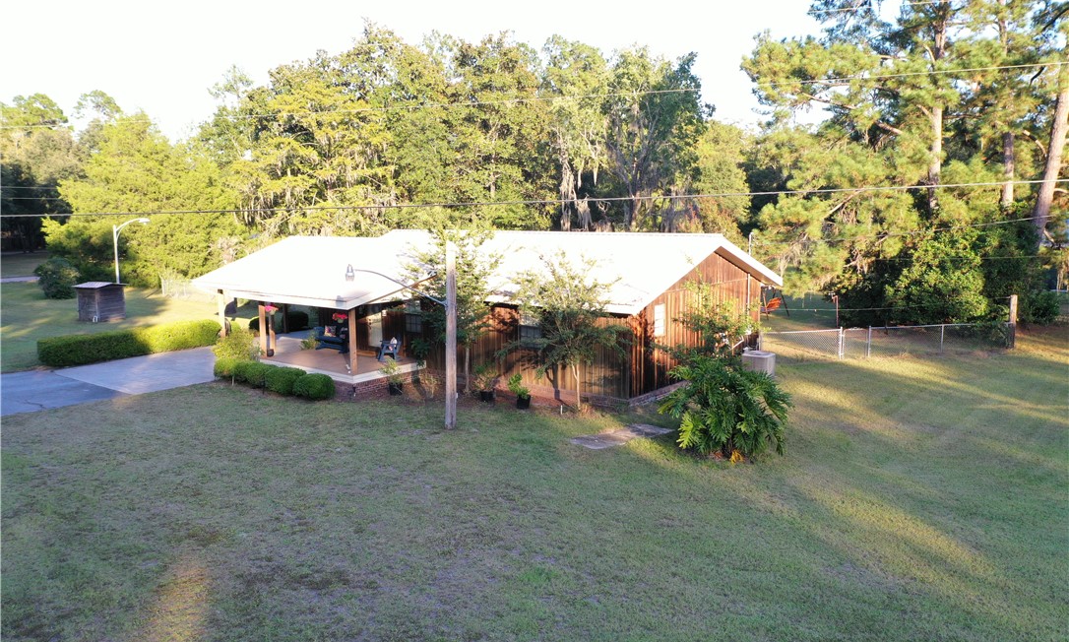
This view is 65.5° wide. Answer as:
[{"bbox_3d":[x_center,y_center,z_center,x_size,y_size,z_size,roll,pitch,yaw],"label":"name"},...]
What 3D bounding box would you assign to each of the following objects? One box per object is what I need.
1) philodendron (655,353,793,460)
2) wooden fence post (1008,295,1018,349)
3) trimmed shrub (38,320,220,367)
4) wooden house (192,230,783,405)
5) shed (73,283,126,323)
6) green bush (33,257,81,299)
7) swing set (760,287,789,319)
[{"bbox_3d":[4.423,1.939,19.135,2.900,2.270,2.750,1,8,13],"label":"philodendron"},{"bbox_3d":[19.526,0.026,33.765,0.260,2.220,0.260,6,10,38],"label":"wooden fence post"},{"bbox_3d":[-16.047,0.866,33.201,1.261,0.900,6.609,6,10,38],"label":"trimmed shrub"},{"bbox_3d":[-3.658,-1.057,32.382,22.269,4.793,13.268,6,10,38],"label":"wooden house"},{"bbox_3d":[-22.823,-1.057,43.831,2.050,1.980,1.800,4,9,30],"label":"shed"},{"bbox_3d":[-32.200,-2.921,55.875,2.700,2.600,2.700,-5,9,-30],"label":"green bush"},{"bbox_3d":[12.082,-1.120,43.178,1.400,1.900,2.300,6,10,38],"label":"swing set"}]

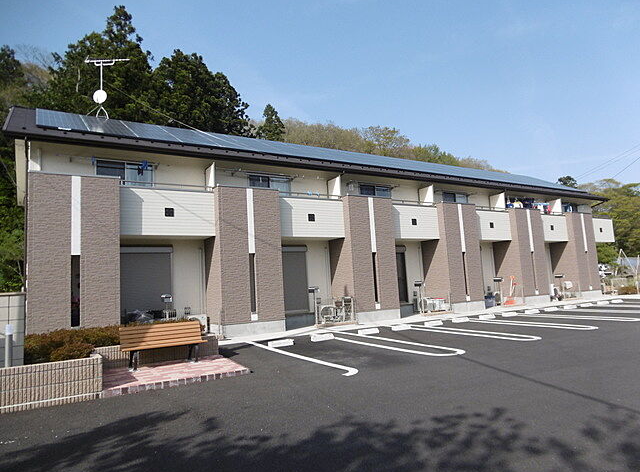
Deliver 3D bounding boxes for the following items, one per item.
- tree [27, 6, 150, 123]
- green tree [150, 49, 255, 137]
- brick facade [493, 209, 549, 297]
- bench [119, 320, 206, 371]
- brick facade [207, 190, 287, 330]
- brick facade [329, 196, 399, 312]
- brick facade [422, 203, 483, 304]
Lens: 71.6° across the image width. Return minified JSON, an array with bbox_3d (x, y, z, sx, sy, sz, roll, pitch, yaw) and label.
[{"bbox_3d":[-15.838,-6.159,30.404,9.000,20.049,9.000,1,-7,-31],"label":"tree"},{"bbox_3d":[-8.553,-5.035,32.416,8.000,17.555,8.000,1,-7,-31],"label":"green tree"},{"bbox_3d":[9.316,0.828,20.737,1.930,3.909,1.367,1,-7,-31],"label":"brick facade"},{"bbox_3d":[-2.837,2.004,8.063,1.470,0.750,0.560,1,-7,-31],"label":"bench"},{"bbox_3d":[-2.335,0.627,13.613,1.930,3.909,1.367,1,-7,-31],"label":"brick facade"},{"bbox_3d":[1.544,0.694,15.985,1.930,3.909,1.367,1,-7,-31],"label":"brick facade"},{"bbox_3d":[5.425,0.761,18.358,1.930,3.909,1.367,1,-7,-31],"label":"brick facade"}]

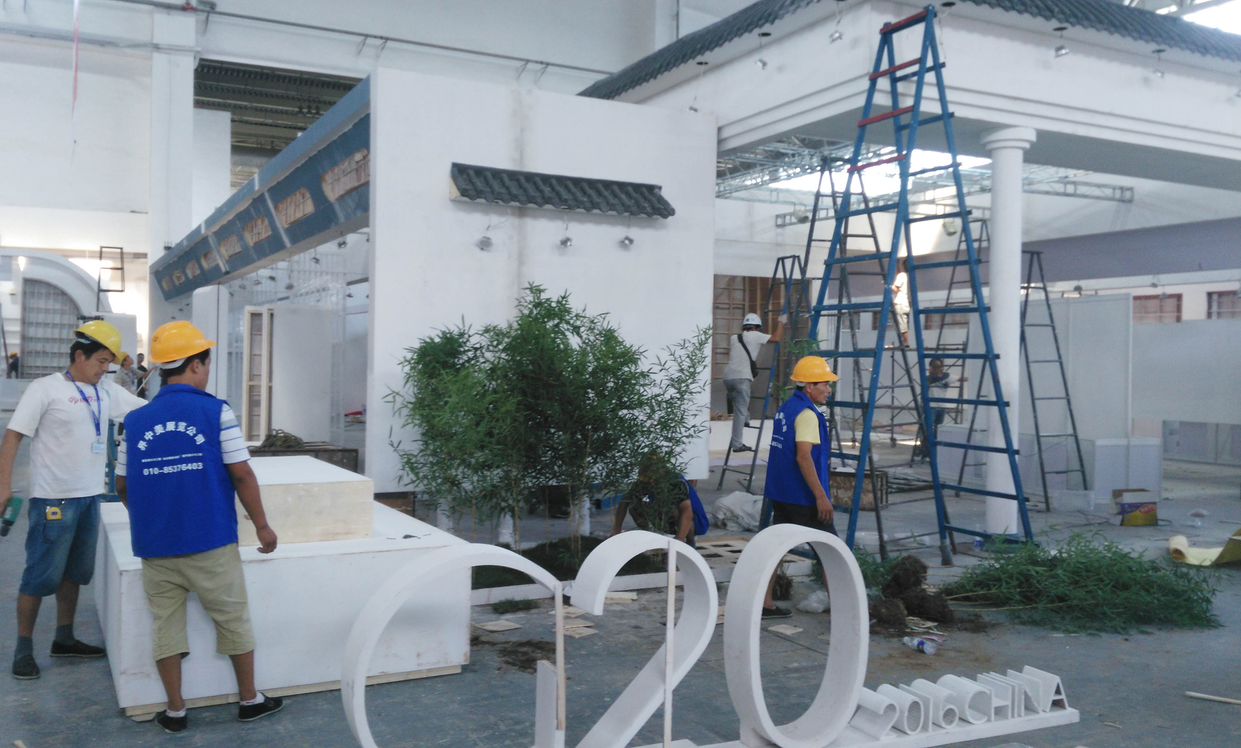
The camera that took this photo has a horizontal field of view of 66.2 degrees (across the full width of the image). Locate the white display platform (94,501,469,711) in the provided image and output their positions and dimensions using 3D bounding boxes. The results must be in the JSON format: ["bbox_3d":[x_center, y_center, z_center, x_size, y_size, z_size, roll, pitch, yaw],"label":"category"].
[{"bbox_3d":[-2.126,1.198,5.671,1.648,0.640,2.369,1,0,-30],"label":"white display platform"}]

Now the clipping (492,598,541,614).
[{"bbox_3d":[-0.688,1.498,6.215,0.310,0.080,0.220,1,0,-24],"label":"clipping"}]

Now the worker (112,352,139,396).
[{"bbox_3d":[-8.210,0.517,16.202,0.580,1.730,0.520,1,0,-5],"label":"worker"}]

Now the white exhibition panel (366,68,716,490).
[{"bbox_3d":[-0.645,-0.780,8.966,3.309,3.624,0.280,1,0,-24],"label":"white exhibition panel"}]

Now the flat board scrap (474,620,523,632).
[{"bbox_3d":[-0.741,1.531,5.770,0.190,0.015,0.220,1,0,-45],"label":"flat board scrap"}]

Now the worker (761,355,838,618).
[{"bbox_3d":[1.149,0.721,6.123,0.520,1.690,0.480,1,0,-16],"label":"worker"}]

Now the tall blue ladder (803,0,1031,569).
[{"bbox_3d":[2.098,-0.522,7.058,2.280,4.200,0.880,1,0,-35],"label":"tall blue ladder"}]

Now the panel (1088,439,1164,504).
[{"bbox_3d":[6.419,1.226,12.168,1.060,0.800,0.150,1,0,-20],"label":"panel"}]

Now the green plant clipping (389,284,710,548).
[{"bbox_3d":[-0.556,0.386,7.351,2.200,2.150,1.300,1,0,-24],"label":"green plant clipping"}]

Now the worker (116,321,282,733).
[{"bbox_3d":[-1.801,0.658,4.202,0.640,1.740,0.450,1,0,-3],"label":"worker"}]

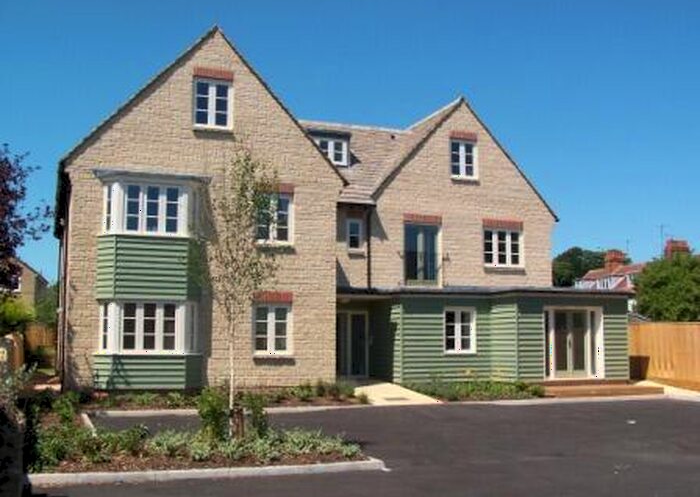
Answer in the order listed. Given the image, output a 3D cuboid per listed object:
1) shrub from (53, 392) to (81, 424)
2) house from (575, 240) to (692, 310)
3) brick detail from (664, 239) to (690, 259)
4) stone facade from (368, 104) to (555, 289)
[{"bbox_3d":[-4.945,2.771,14.110,0.462,0.512,0.462,2,-6,-19],"label":"shrub"},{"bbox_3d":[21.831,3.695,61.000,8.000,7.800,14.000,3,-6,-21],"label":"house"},{"bbox_3d":[22.673,0.138,56.000,1.750,1.700,1.100,1,-6,-11],"label":"brick detail"},{"bbox_3d":[3.915,-1.888,28.204,7.087,6.590,0.600,2,-6,-20],"label":"stone facade"}]

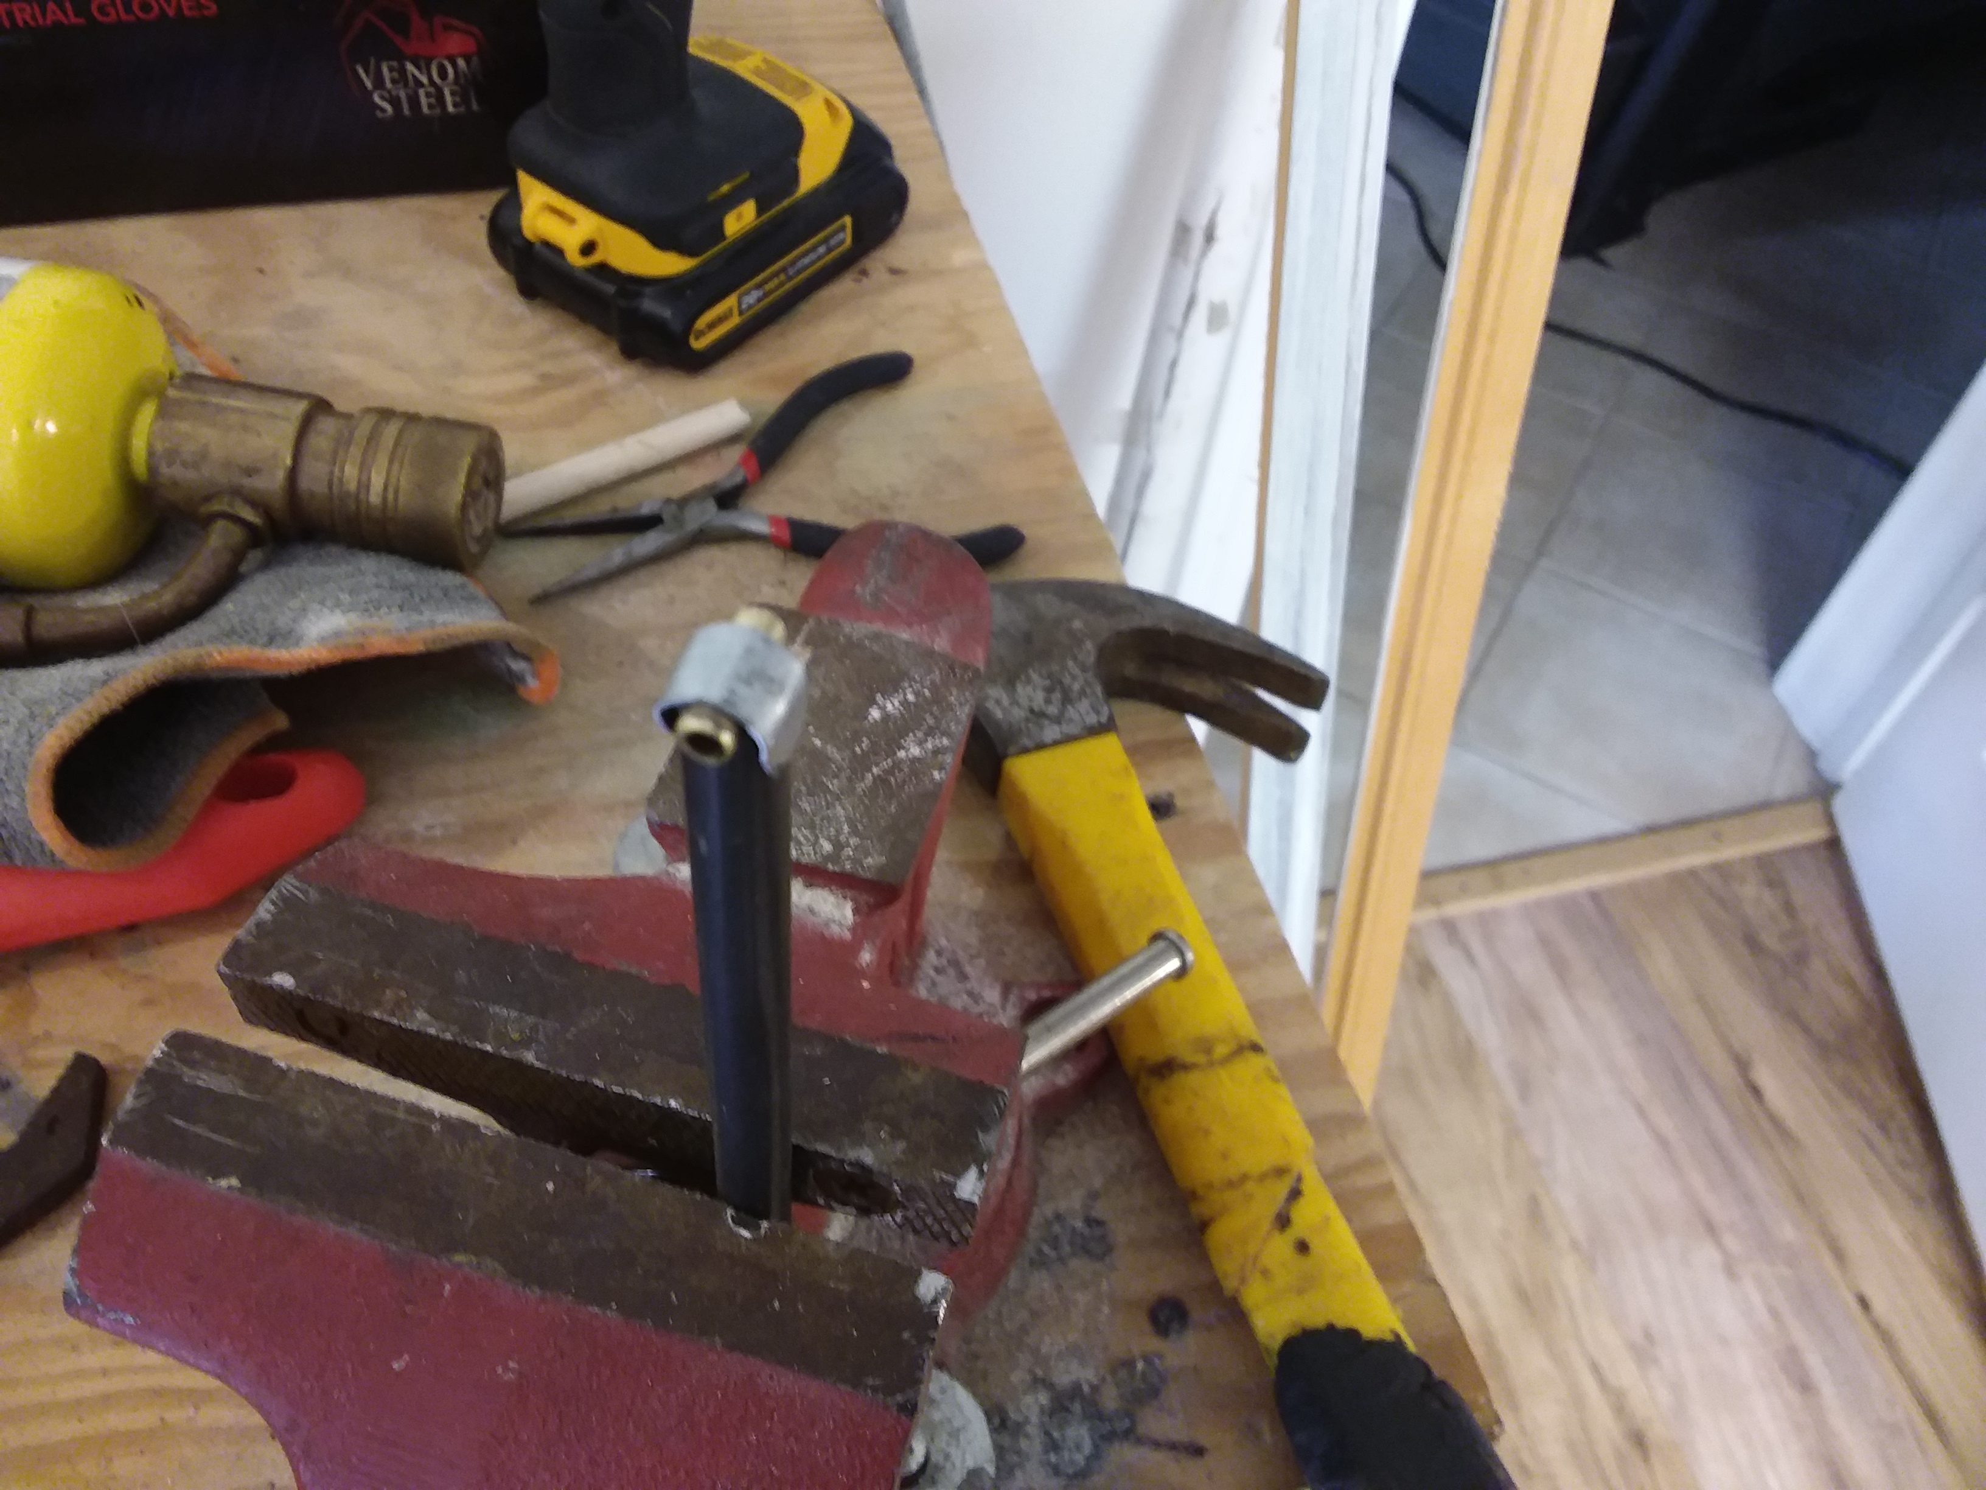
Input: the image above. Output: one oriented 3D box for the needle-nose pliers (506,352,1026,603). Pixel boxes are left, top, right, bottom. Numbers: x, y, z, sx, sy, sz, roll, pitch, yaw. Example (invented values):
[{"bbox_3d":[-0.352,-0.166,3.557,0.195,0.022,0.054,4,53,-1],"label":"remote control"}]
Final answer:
[{"bbox_3d":[-0.074,-0.074,0.476,0.151,0.013,0.108,-19,55,-19],"label":"needle-nose pliers"}]

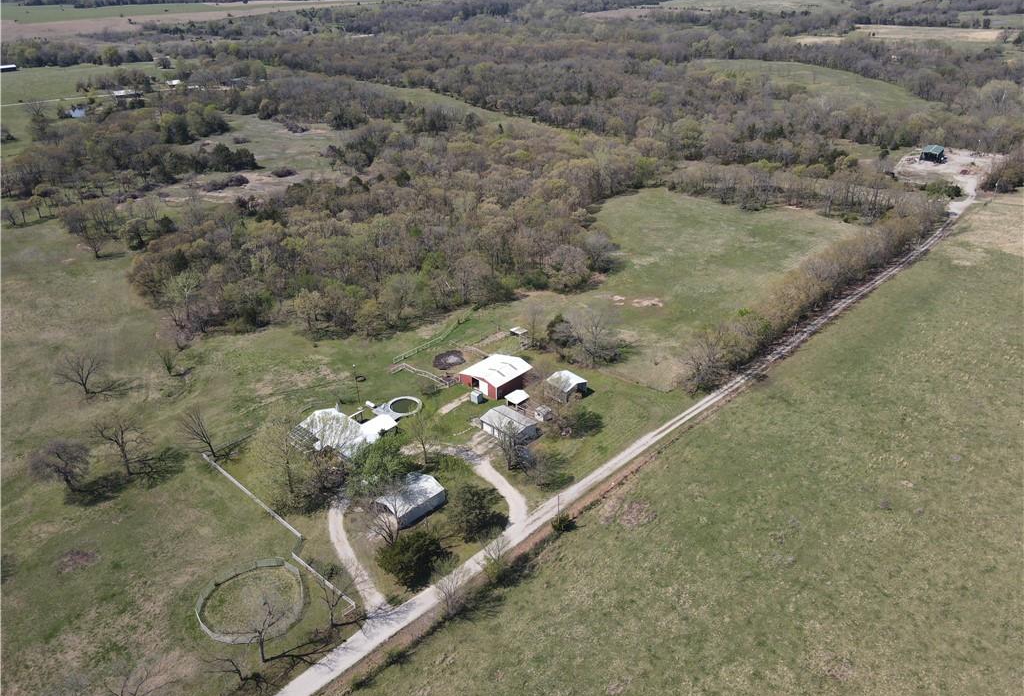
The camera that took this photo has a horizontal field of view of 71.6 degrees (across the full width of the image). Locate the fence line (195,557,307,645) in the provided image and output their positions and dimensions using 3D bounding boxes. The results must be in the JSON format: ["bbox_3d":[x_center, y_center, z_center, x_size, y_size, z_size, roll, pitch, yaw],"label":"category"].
[{"bbox_3d":[-43.853,42.758,120.720,17.200,1.800,17.200,0,29,0],"label":"fence line"}]

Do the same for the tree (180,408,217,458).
[{"bbox_3d":[-68.211,18.747,153.139,7.000,12.200,7.000,0,29,0],"label":"tree"}]

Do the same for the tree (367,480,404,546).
[{"bbox_3d":[-22.844,30.338,129.068,6.709,14.759,6.709,-6,30,-11],"label":"tree"}]

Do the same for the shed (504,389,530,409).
[{"bbox_3d":[1.414,12.792,173.487,4.000,2.800,4.300,26,38,38],"label":"shed"}]

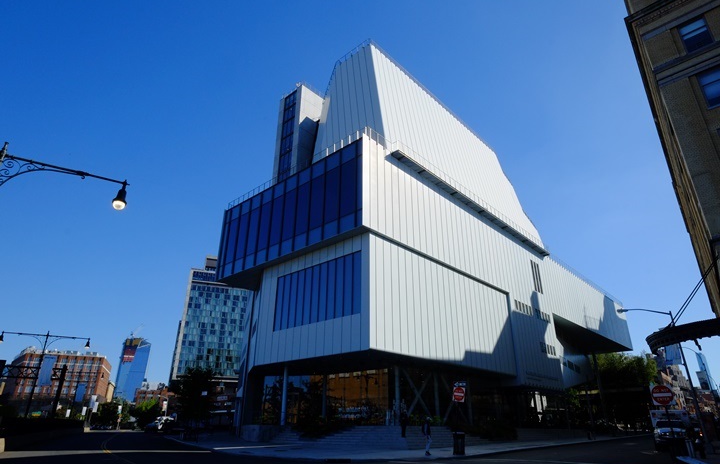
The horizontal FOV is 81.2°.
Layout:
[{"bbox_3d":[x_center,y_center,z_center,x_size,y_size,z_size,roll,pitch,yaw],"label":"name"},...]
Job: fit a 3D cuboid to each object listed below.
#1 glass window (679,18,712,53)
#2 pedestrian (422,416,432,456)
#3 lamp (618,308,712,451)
[{"bbox_3d":[18.595,-10.865,23.304,1.190,1.855,0.150,-20,-31,39],"label":"glass window"},{"bbox_3d":[3.432,10.346,21.402,0.420,1.802,0.520,0,-23,1],"label":"pedestrian"},{"bbox_3d":[18.970,8.951,26.467,3.105,8.727,0.400,-20,-31,39],"label":"lamp"}]

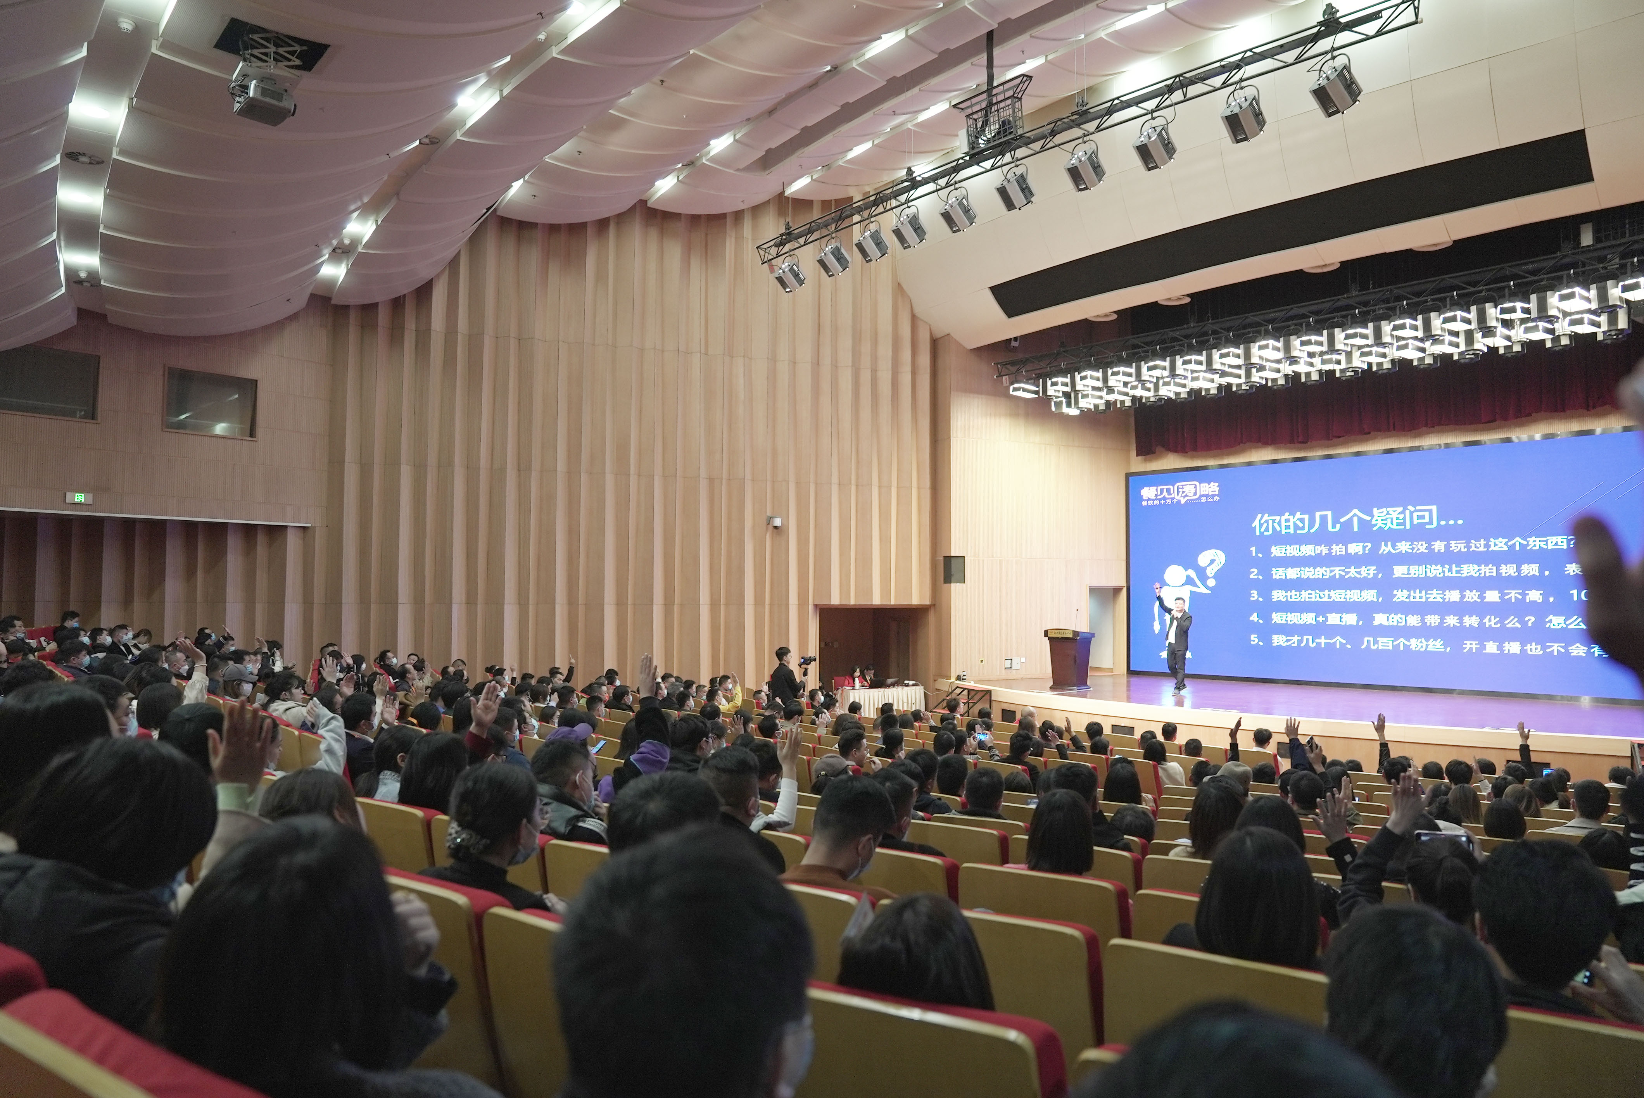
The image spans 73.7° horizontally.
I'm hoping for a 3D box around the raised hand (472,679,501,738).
[{"bbox_3d":[-1.299,0.615,4.250,0.110,0.220,0.065,12,-3,-15],"label":"raised hand"}]

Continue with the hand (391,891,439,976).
[{"bbox_3d":[-0.531,0.499,1.420,0.080,0.105,0.080,-1,-3,20],"label":"hand"}]

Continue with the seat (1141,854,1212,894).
[{"bbox_3d":[1.627,1.697,4.398,0.560,0.980,0.640,-1,-3,31],"label":"seat"}]

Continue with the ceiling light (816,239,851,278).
[{"bbox_3d":[0.165,-4.165,15.700,0.370,0.410,0.360,-2,-42,47],"label":"ceiling light"}]

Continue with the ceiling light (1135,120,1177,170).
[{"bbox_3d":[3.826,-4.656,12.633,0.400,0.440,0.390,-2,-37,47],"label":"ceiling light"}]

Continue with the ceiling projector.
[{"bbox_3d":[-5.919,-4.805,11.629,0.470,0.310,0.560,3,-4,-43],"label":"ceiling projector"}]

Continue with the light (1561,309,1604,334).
[{"bbox_3d":[11.034,-3.306,15.900,0.380,0.270,0.380,3,-3,-43],"label":"light"}]

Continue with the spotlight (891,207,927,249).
[{"bbox_3d":[1.146,-4.234,14.500,0.370,0.410,0.360,-2,-42,47],"label":"spotlight"}]

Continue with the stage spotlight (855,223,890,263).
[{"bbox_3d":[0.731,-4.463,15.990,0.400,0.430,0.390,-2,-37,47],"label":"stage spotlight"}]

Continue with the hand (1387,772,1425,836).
[{"bbox_3d":[1.629,0.710,3.060,0.095,0.178,0.060,12,-16,32],"label":"hand"}]

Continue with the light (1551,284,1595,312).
[{"bbox_3d":[10.396,-3.464,15.184,0.540,0.240,0.290,3,-4,-43],"label":"light"}]

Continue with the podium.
[{"bbox_3d":[4.774,2.101,21.071,0.750,1.160,0.600,-2,-3,42],"label":"podium"}]

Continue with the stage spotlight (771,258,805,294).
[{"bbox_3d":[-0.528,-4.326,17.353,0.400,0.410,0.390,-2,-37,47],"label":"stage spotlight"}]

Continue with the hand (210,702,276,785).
[{"bbox_3d":[-1.109,0.373,2.100,0.130,0.168,0.065,1,-3,-15],"label":"hand"}]

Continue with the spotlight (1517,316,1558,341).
[{"bbox_3d":[11.011,-3.387,16.877,0.540,0.240,0.290,3,-4,-43],"label":"spotlight"}]

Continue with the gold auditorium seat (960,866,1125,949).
[{"bbox_3d":[0.823,1.525,3.670,0.560,0.980,0.640,-1,-3,32],"label":"gold auditorium seat"}]

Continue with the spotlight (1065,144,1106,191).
[{"bbox_3d":[2.985,-4.303,12.400,0.370,0.410,0.360,-2,-42,47],"label":"spotlight"}]

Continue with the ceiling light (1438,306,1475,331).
[{"bbox_3d":[9.407,-3.424,16.257,0.540,0.240,0.290,3,-4,-43],"label":"ceiling light"}]

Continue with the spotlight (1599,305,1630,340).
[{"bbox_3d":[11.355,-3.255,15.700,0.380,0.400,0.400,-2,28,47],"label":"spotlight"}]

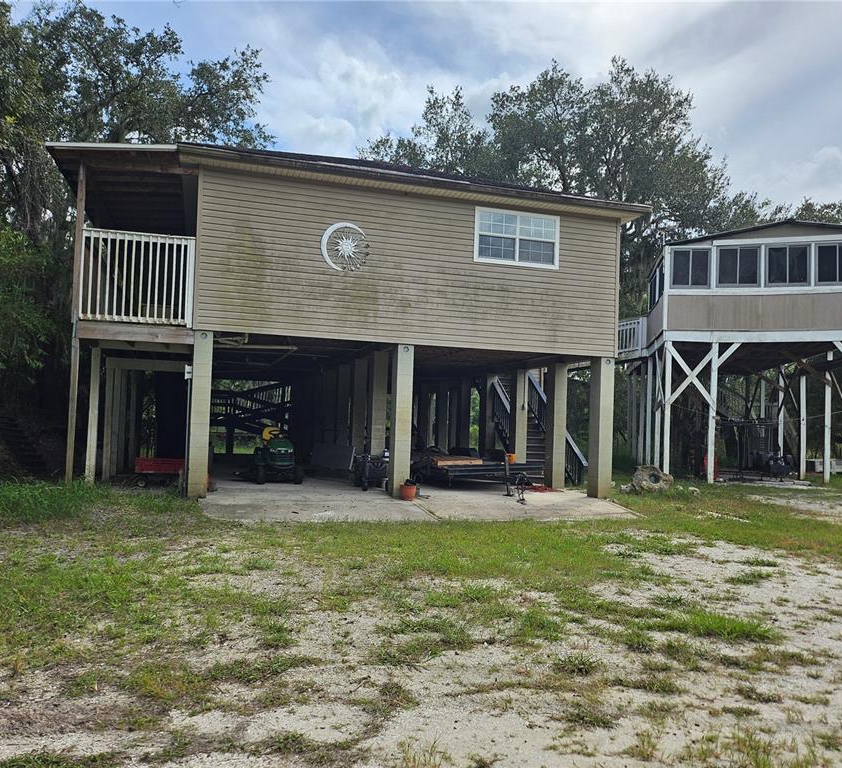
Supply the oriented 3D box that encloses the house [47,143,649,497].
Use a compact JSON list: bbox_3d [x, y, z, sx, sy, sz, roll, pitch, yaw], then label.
[{"bbox_3d":[-2.508,-1.518,18.911,11.211,7.726,12.524,3,-3,-16],"label":"house"}]

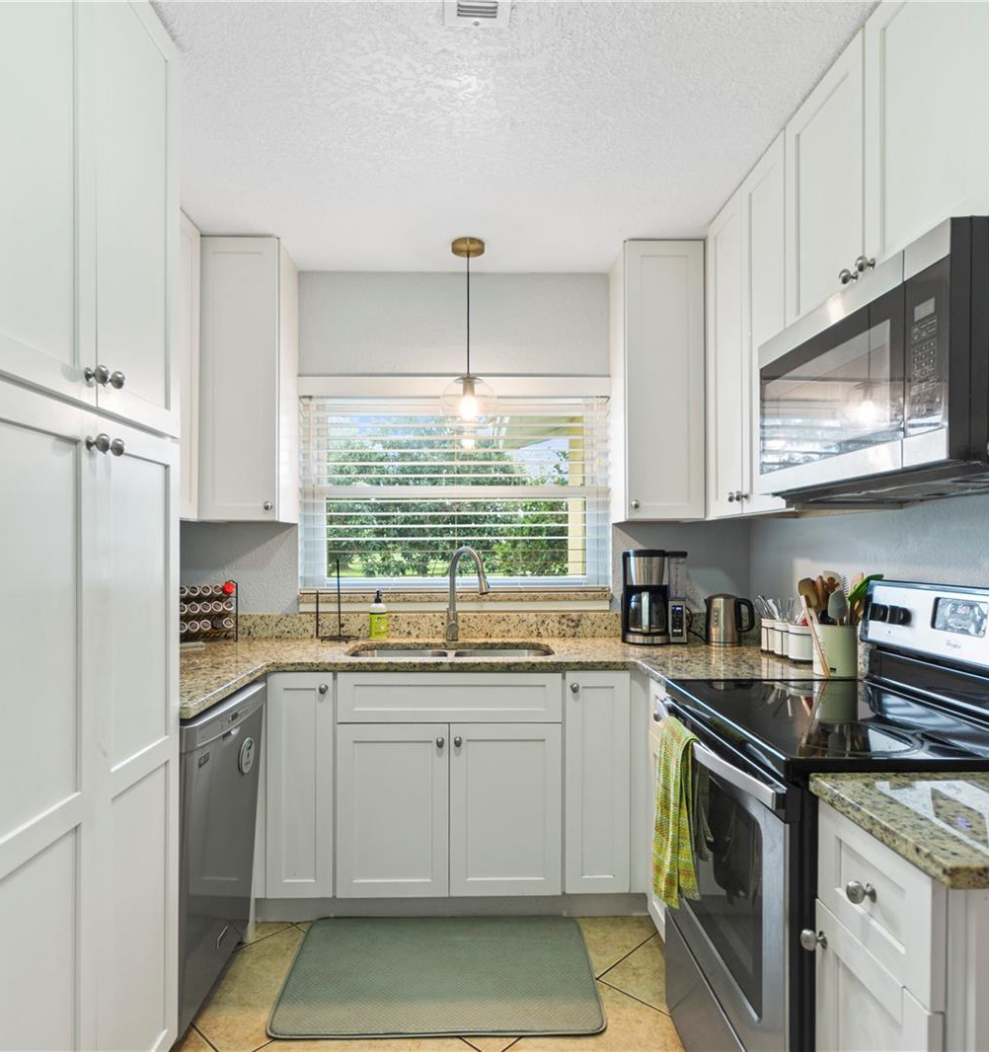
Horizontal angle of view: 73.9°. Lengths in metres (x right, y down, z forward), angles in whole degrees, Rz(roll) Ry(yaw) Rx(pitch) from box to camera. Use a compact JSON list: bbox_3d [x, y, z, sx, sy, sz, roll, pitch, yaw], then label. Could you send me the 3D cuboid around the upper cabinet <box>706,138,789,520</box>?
[{"bbox_3d":[0.978,-0.575,2.163,0.330,1.070,0.610,0,-1,-2],"label":"upper cabinet"}]

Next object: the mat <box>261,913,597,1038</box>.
[{"bbox_3d":[-0.159,1.350,2.000,0.900,0.015,0.535,0,-1,-2],"label":"mat"}]

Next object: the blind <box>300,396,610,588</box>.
[{"bbox_3d":[-0.166,-0.146,2.860,1.345,0.840,0.060,0,-1,-2],"label":"blind"}]

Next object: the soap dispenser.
[{"bbox_3d":[-0.483,0.370,2.740,0.072,0.205,0.066,0,-1,-6],"label":"soap dispenser"}]

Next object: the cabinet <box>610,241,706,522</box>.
[{"bbox_3d":[0.653,-0.557,2.690,0.300,1.075,0.315,0,-1,-2],"label":"cabinet"}]

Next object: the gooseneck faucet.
[{"bbox_3d":[-0.105,0.274,2.634,0.220,0.385,0.070,-1,-2,41],"label":"gooseneck faucet"}]

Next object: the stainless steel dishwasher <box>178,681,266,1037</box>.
[{"bbox_3d":[-1.065,0.925,1.845,0.620,0.855,0.600,0,-1,-2],"label":"stainless steel dishwasher"}]

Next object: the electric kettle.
[{"bbox_3d":[0.934,0.368,2.600,0.195,0.200,0.140,0,-1,21],"label":"electric kettle"}]

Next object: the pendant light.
[{"bbox_3d":[-0.099,-0.732,2.540,0.215,0.710,0.215,0,-1,-2],"label":"pendant light"}]

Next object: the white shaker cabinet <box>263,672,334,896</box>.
[{"bbox_3d":[-0.668,0.872,2.497,0.235,0.760,0.610,0,-1,-2],"label":"white shaker cabinet"}]

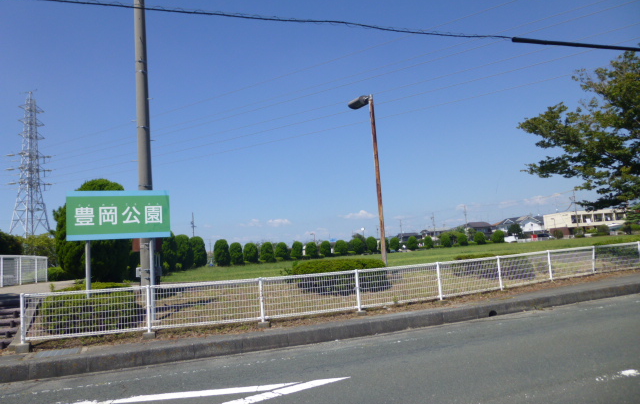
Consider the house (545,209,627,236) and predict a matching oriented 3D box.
[{"bbox_3d":[64.216,5.814,110.776,15.500,6.800,10.600,-3,-5,-7],"label":"house"}]

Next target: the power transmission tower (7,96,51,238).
[{"bbox_3d":[-76.547,-5.939,122.000,8.500,45.000,8.500,-6,-6,19],"label":"power transmission tower"}]

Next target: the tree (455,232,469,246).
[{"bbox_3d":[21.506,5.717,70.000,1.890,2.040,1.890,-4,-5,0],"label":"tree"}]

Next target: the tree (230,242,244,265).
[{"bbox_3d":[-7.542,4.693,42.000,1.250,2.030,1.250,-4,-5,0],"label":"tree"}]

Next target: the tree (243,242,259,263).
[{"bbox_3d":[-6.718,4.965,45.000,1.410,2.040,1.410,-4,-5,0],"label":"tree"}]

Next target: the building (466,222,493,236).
[{"bbox_3d":[55.041,10.385,160.000,9.000,6.577,7.500,-2,-6,-22],"label":"building"}]

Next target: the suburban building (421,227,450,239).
[{"bbox_3d":[38.358,11.458,153.500,10.000,6.300,7.500,-4,-5,0],"label":"suburban building"}]

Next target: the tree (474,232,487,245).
[{"bbox_3d":[29.169,6.633,84.000,2.145,2.192,2.145,-2,-6,-22],"label":"tree"}]

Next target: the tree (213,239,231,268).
[{"bbox_3d":[-7.103,3.678,33.500,1.232,1.984,1.232,-2,-6,-12],"label":"tree"}]

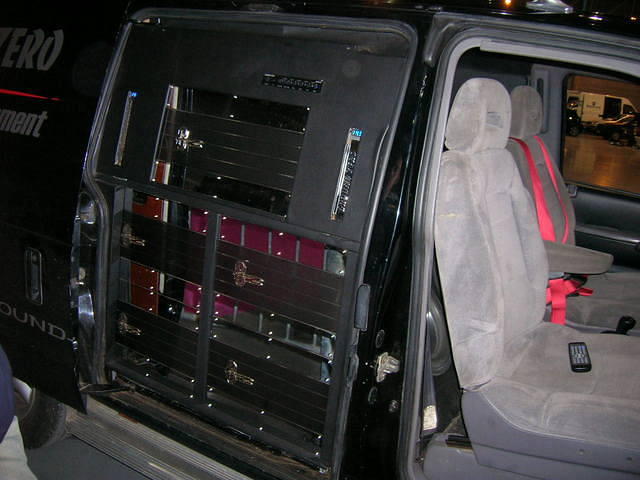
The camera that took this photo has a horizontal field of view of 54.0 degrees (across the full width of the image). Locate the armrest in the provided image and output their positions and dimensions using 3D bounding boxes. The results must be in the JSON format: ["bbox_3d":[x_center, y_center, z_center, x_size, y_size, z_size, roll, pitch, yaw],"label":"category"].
[{"bbox_3d":[0.866,0.053,2.238,0.310,0.090,0.085,16,18,26],"label":"armrest"}]

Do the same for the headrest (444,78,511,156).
[{"bbox_3d":[0.452,-0.354,1.803,0.125,0.205,0.255,9,15,28],"label":"headrest"}]

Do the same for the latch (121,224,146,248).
[{"bbox_3d":[-0.585,-0.006,1.972,0.093,0.067,0.025,16,18,26],"label":"latch"}]

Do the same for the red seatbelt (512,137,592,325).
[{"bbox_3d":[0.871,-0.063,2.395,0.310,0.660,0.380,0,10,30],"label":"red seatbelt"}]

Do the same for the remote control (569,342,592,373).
[{"bbox_3d":[0.758,0.343,1.832,0.052,0.020,0.170,-4,14,18],"label":"remote control"}]

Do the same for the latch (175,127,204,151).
[{"bbox_3d":[-0.376,-0.287,1.826,0.093,0.067,0.025,16,7,26],"label":"latch"}]

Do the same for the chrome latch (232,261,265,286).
[{"bbox_3d":[-0.202,0.100,1.775,0.093,0.067,0.025,16,18,26],"label":"chrome latch"}]

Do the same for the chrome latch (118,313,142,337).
[{"bbox_3d":[-0.618,0.279,2.050,0.093,0.067,0.025,16,18,26],"label":"chrome latch"}]

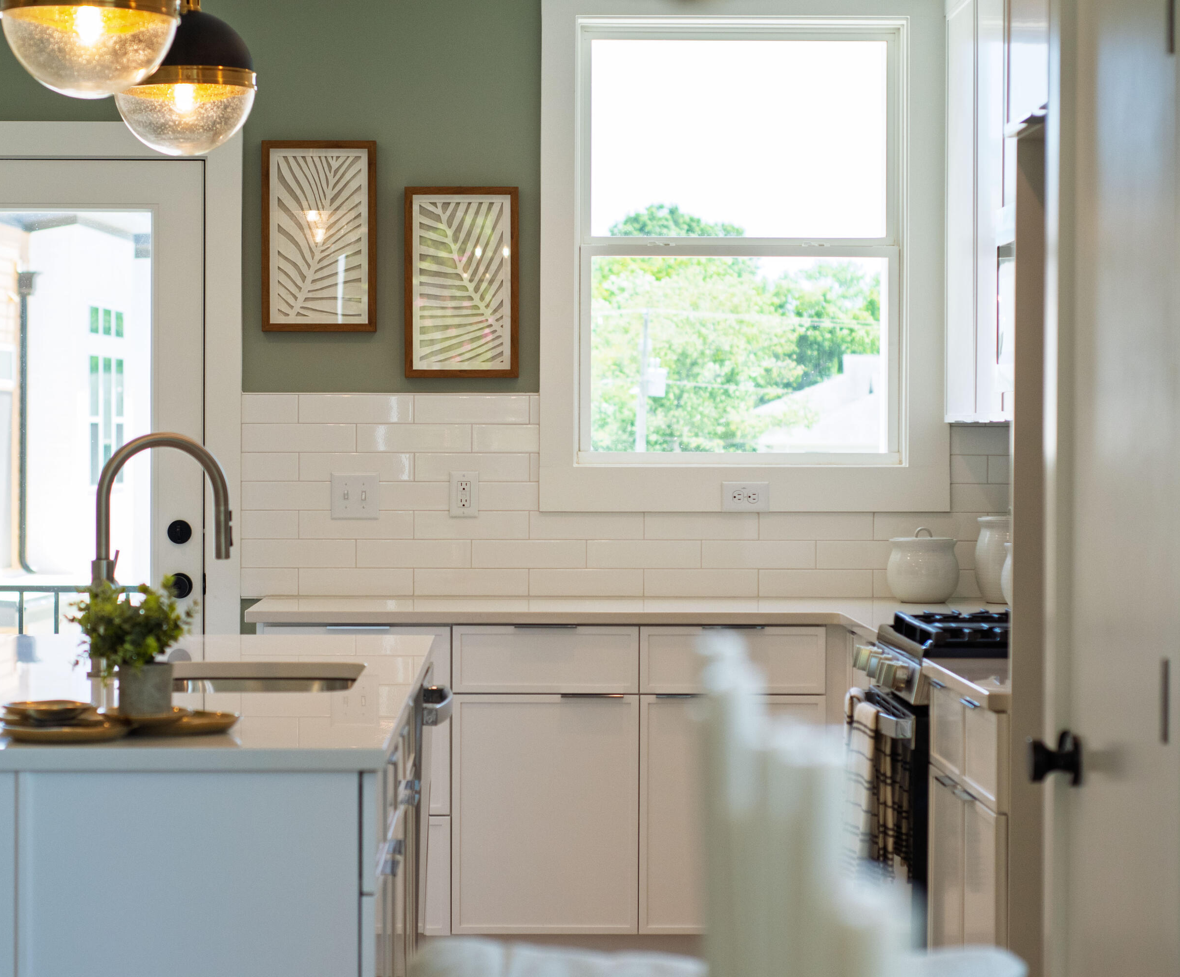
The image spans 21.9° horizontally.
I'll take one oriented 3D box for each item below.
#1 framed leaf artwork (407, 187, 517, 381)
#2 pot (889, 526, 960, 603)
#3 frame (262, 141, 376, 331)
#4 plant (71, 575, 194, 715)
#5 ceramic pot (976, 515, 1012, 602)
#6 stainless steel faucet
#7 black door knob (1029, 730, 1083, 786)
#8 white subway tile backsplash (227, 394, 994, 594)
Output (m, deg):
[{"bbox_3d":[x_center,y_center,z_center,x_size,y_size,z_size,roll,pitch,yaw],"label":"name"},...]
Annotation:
[{"bbox_3d":[-0.338,-0.542,8.057,0.302,0.500,0.030,0,1,-1],"label":"framed leaf artwork"},{"bbox_3d":[0.867,0.199,7.926,0.190,0.194,0.190,0,1,0],"label":"pot"},{"bbox_3d":[-0.712,-0.663,8.046,0.301,0.501,0.030,0,1,-1],"label":"frame"},{"bbox_3d":[-0.685,0.235,4.576,0.185,0.202,0.176,0,1,-1],"label":"plant"},{"bbox_3d":[1.104,0.175,7.935,0.205,0.243,0.205,0,1,0],"label":"ceramic pot"},{"bbox_3d":[-0.757,0.117,5.382,0.256,0.433,0.075,0,1,-1],"label":"stainless steel faucet"},{"bbox_3d":[0.603,0.348,3.952,0.069,0.067,0.066,0,1,-1],"label":"black door knob"},{"bbox_3d":[0.151,0.021,8.096,2.149,0.537,0.015,0,1,-1],"label":"white subway tile backsplash"}]

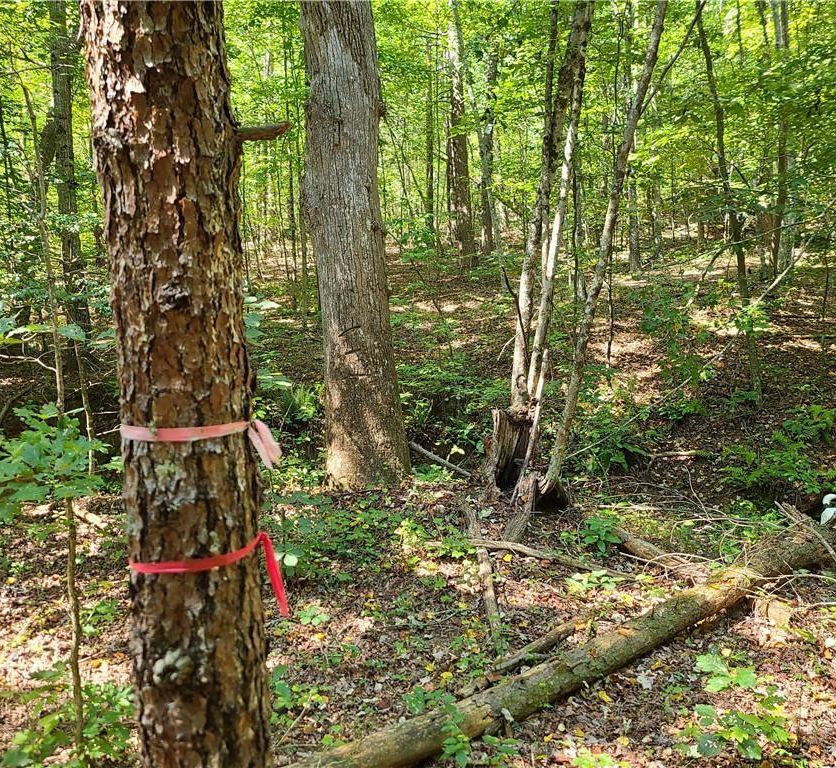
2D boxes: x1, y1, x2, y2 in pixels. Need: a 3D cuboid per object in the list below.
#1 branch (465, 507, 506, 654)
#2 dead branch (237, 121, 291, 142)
[{"bbox_3d":[0.341,0.983,4.252,0.085,0.075,2.145,-2,6,1],"label":"branch"},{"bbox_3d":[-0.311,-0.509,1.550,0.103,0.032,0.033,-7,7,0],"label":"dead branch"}]

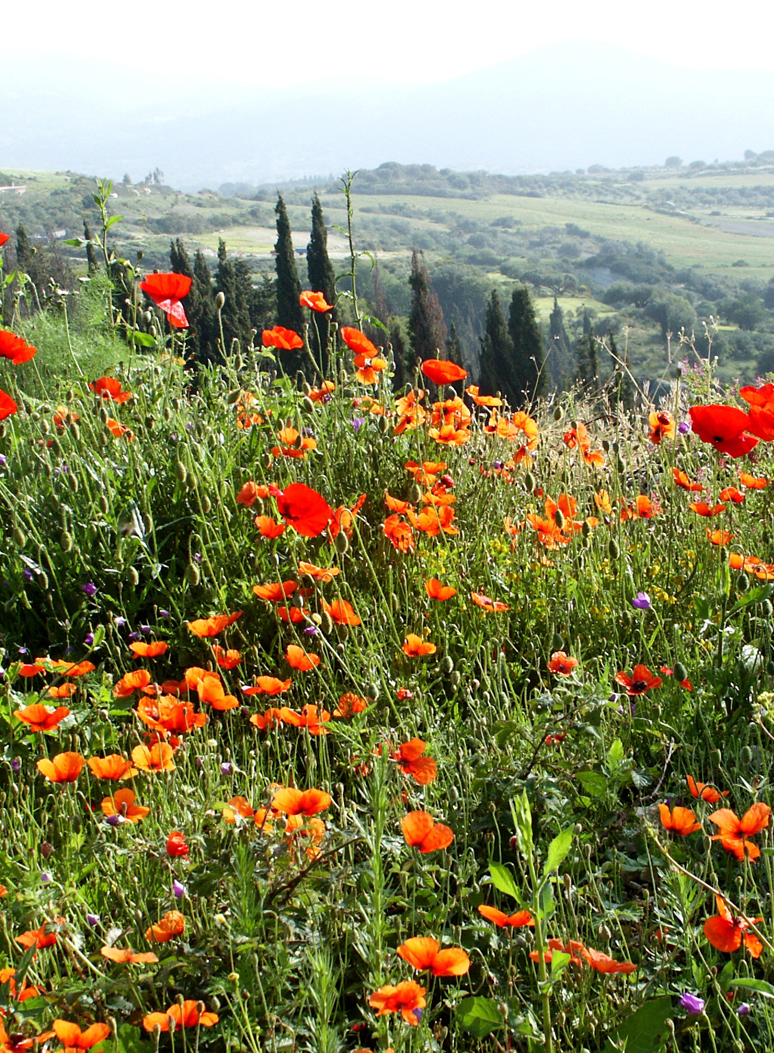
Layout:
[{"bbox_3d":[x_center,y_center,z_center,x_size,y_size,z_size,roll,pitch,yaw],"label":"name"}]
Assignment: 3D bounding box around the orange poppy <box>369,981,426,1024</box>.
[{"bbox_3d":[0.010,0.444,2.500,0.055,0.030,0.048,0,27,0],"label":"orange poppy"}]

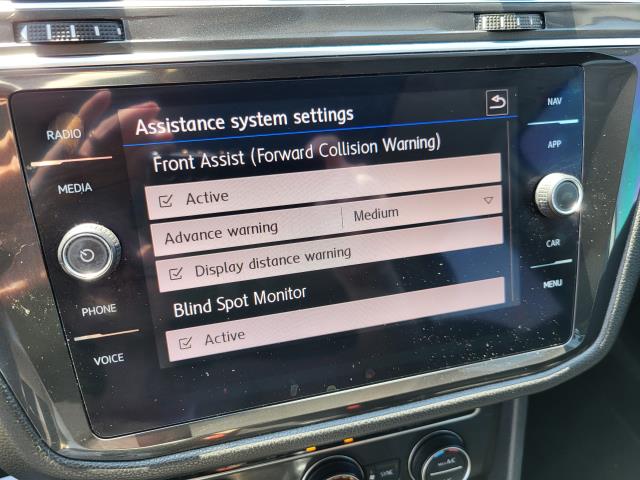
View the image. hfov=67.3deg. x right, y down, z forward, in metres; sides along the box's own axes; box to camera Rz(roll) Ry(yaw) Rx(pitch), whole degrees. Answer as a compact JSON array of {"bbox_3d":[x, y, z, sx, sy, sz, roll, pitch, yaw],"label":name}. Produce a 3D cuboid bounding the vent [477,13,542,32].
[{"bbox_3d":[0.090,-0.103,0.229,0.038,0.009,0.009,-7,13,-13],"label":"vent"}]

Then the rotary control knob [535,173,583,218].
[{"bbox_3d":[0.115,-0.021,0.230,0.021,0.021,0.009,-7,13,-13],"label":"rotary control knob"}]

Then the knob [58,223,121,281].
[{"bbox_3d":[-0.087,0.005,0.182,0.021,0.021,0.009,-7,13,-13],"label":"knob"}]

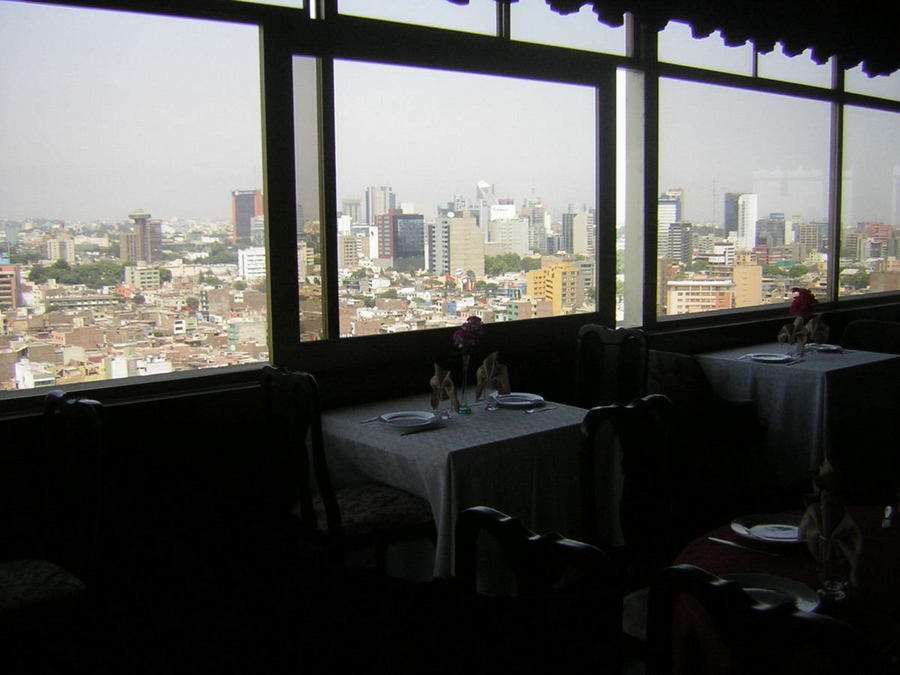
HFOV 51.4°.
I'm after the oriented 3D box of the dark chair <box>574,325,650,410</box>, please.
[{"bbox_3d":[0.695,0.506,4.976,0.560,1.050,0.500,-7,10,-42],"label":"dark chair"}]

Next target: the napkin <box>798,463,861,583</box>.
[{"bbox_3d":[0.922,0.451,2.267,0.155,0.287,0.130,3,8,23],"label":"napkin"}]

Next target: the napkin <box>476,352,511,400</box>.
[{"bbox_3d":[0.206,0.184,4.531,0.174,0.237,0.130,0,7,3],"label":"napkin"}]

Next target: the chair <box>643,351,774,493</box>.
[{"bbox_3d":[1.495,0.488,5.721,0.640,0.880,0.540,-7,10,-40],"label":"chair"}]

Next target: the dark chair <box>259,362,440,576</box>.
[{"bbox_3d":[-0.394,0.653,3.915,0.570,1.050,0.510,-6,9,-37],"label":"dark chair"}]

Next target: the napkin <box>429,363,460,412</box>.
[{"bbox_3d":[-0.025,0.232,4.335,0.148,0.227,0.120,-1,7,0],"label":"napkin"}]

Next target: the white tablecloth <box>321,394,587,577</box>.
[{"bbox_3d":[0.070,0.729,4.467,1.000,0.760,1.030,-6,9,-38],"label":"white tablecloth"}]

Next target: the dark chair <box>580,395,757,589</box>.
[{"bbox_3d":[0.797,0.756,3.033,0.510,1.050,0.570,-7,10,-43],"label":"dark chair"}]

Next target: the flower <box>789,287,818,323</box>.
[{"bbox_3d":[2.264,-0.211,5.995,0.192,0.231,0.170,2,8,20],"label":"flower"}]

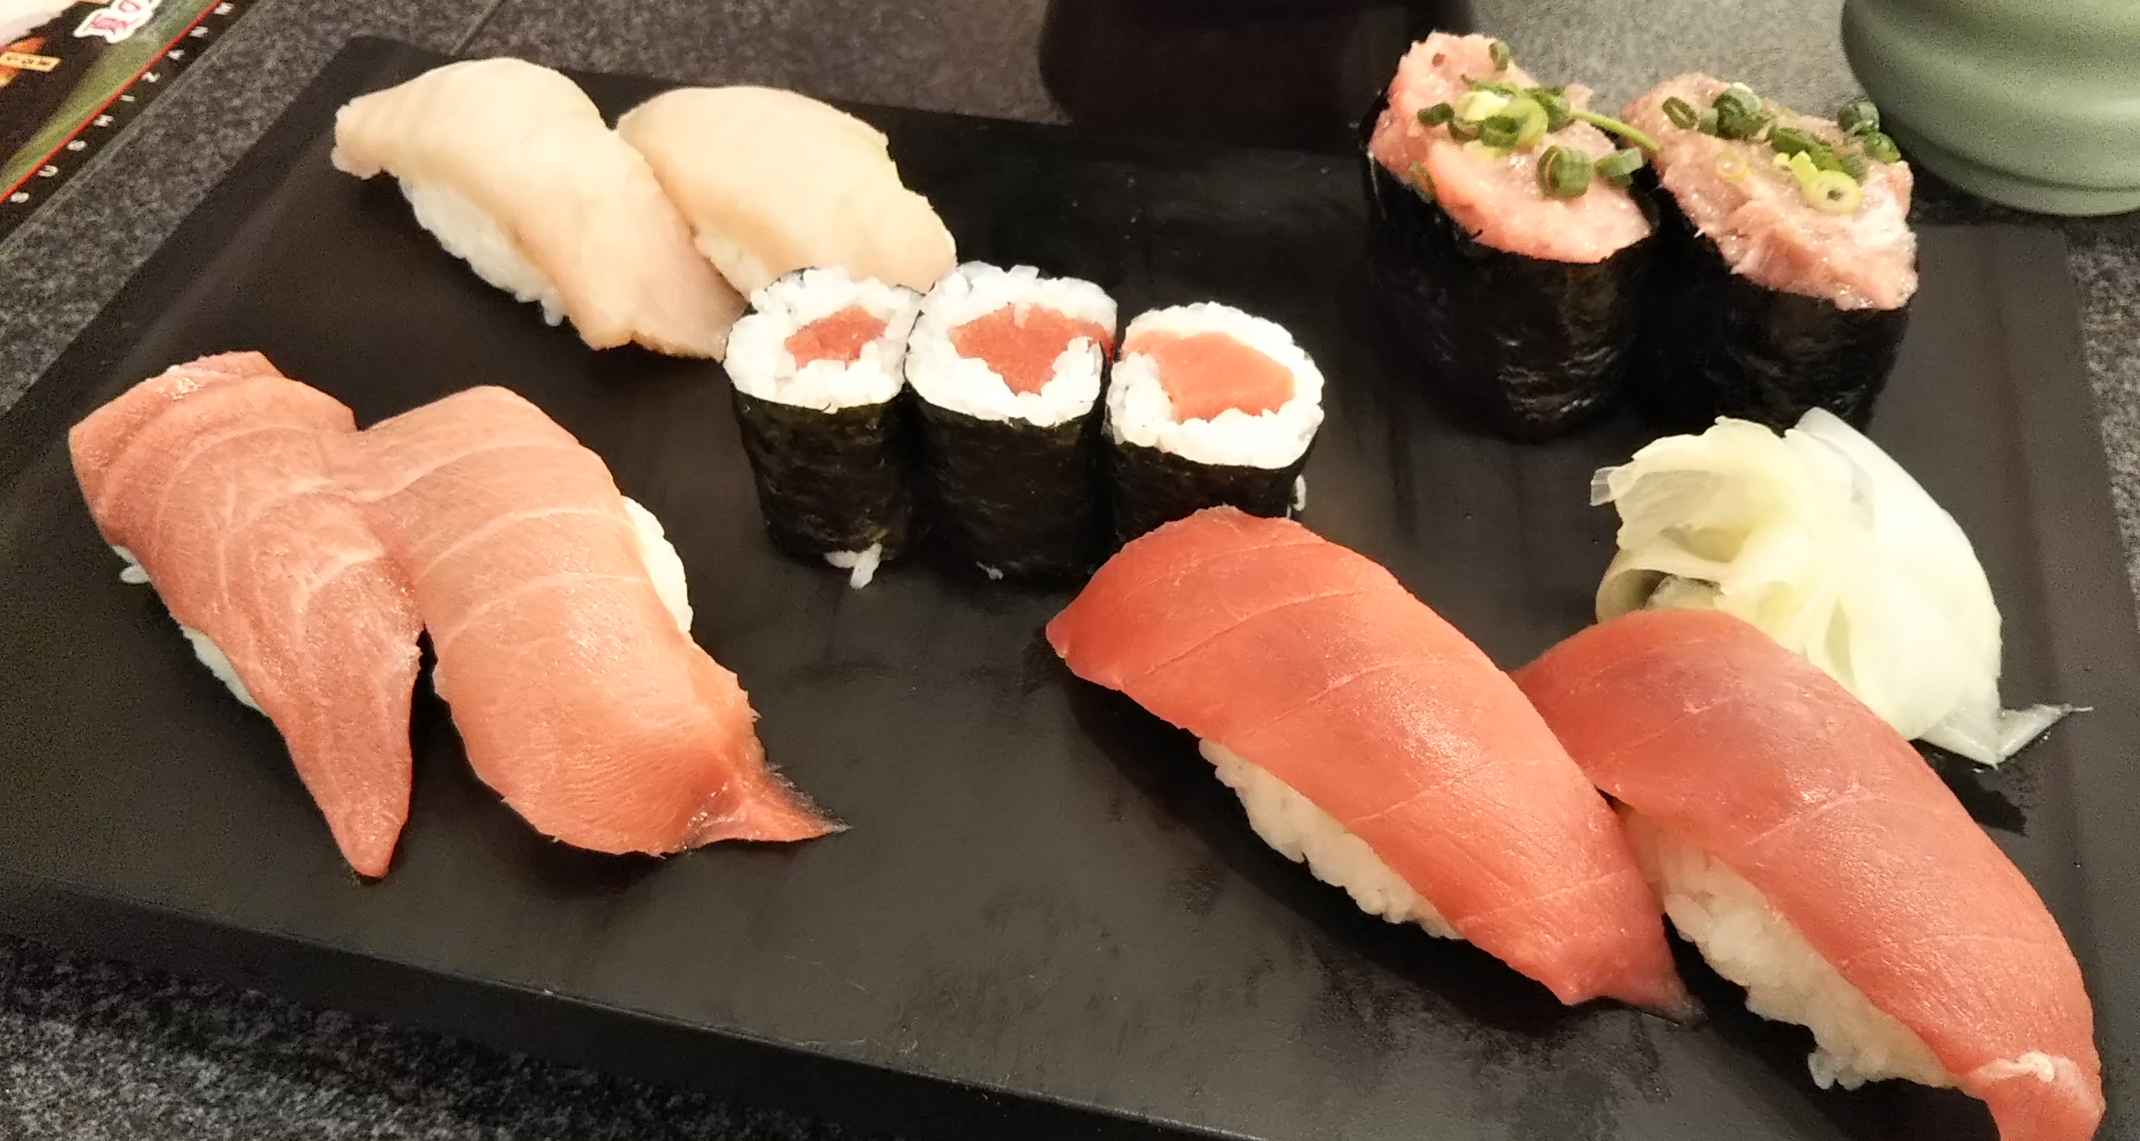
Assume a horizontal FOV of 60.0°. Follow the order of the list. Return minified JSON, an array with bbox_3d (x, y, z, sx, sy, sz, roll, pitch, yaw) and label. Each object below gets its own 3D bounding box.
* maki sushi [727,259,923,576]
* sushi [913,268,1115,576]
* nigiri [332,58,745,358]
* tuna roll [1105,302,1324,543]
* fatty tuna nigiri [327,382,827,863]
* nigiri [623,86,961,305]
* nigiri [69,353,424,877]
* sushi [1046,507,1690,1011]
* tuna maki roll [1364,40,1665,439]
[{"bbox_3d":[-0.031,-0.020,0.255,0.029,0.032,0.029,-1,48,1],"label":"maki sushi"},{"bbox_3d":[-0.007,-0.019,0.254,0.029,0.031,0.031,-3,48,0],"label":"sushi"},{"bbox_3d":[-0.088,-0.066,0.300,0.088,0.030,0.032,33,57,28],"label":"nigiri"},{"bbox_3d":[0.019,-0.016,0.254,0.029,0.026,0.030,-1,48,1],"label":"tuna roll"},{"bbox_3d":[-0.069,0.001,0.237,0.036,0.032,0.092,-29,53,-22],"label":"fatty tuna nigiri"},{"bbox_3d":[-0.046,-0.059,0.291,0.034,0.031,0.080,-34,55,-26],"label":"nigiri"},{"bbox_3d":[-0.106,-0.005,0.244,0.035,0.032,0.087,-31,54,-24],"label":"nigiri"},{"bbox_3d":[0.033,0.015,0.222,0.032,0.031,0.089,-33,55,-25],"label":"sushi"},{"bbox_3d":[0.064,-0.049,0.273,0.033,0.040,0.056,-16,49,-13],"label":"tuna maki roll"}]

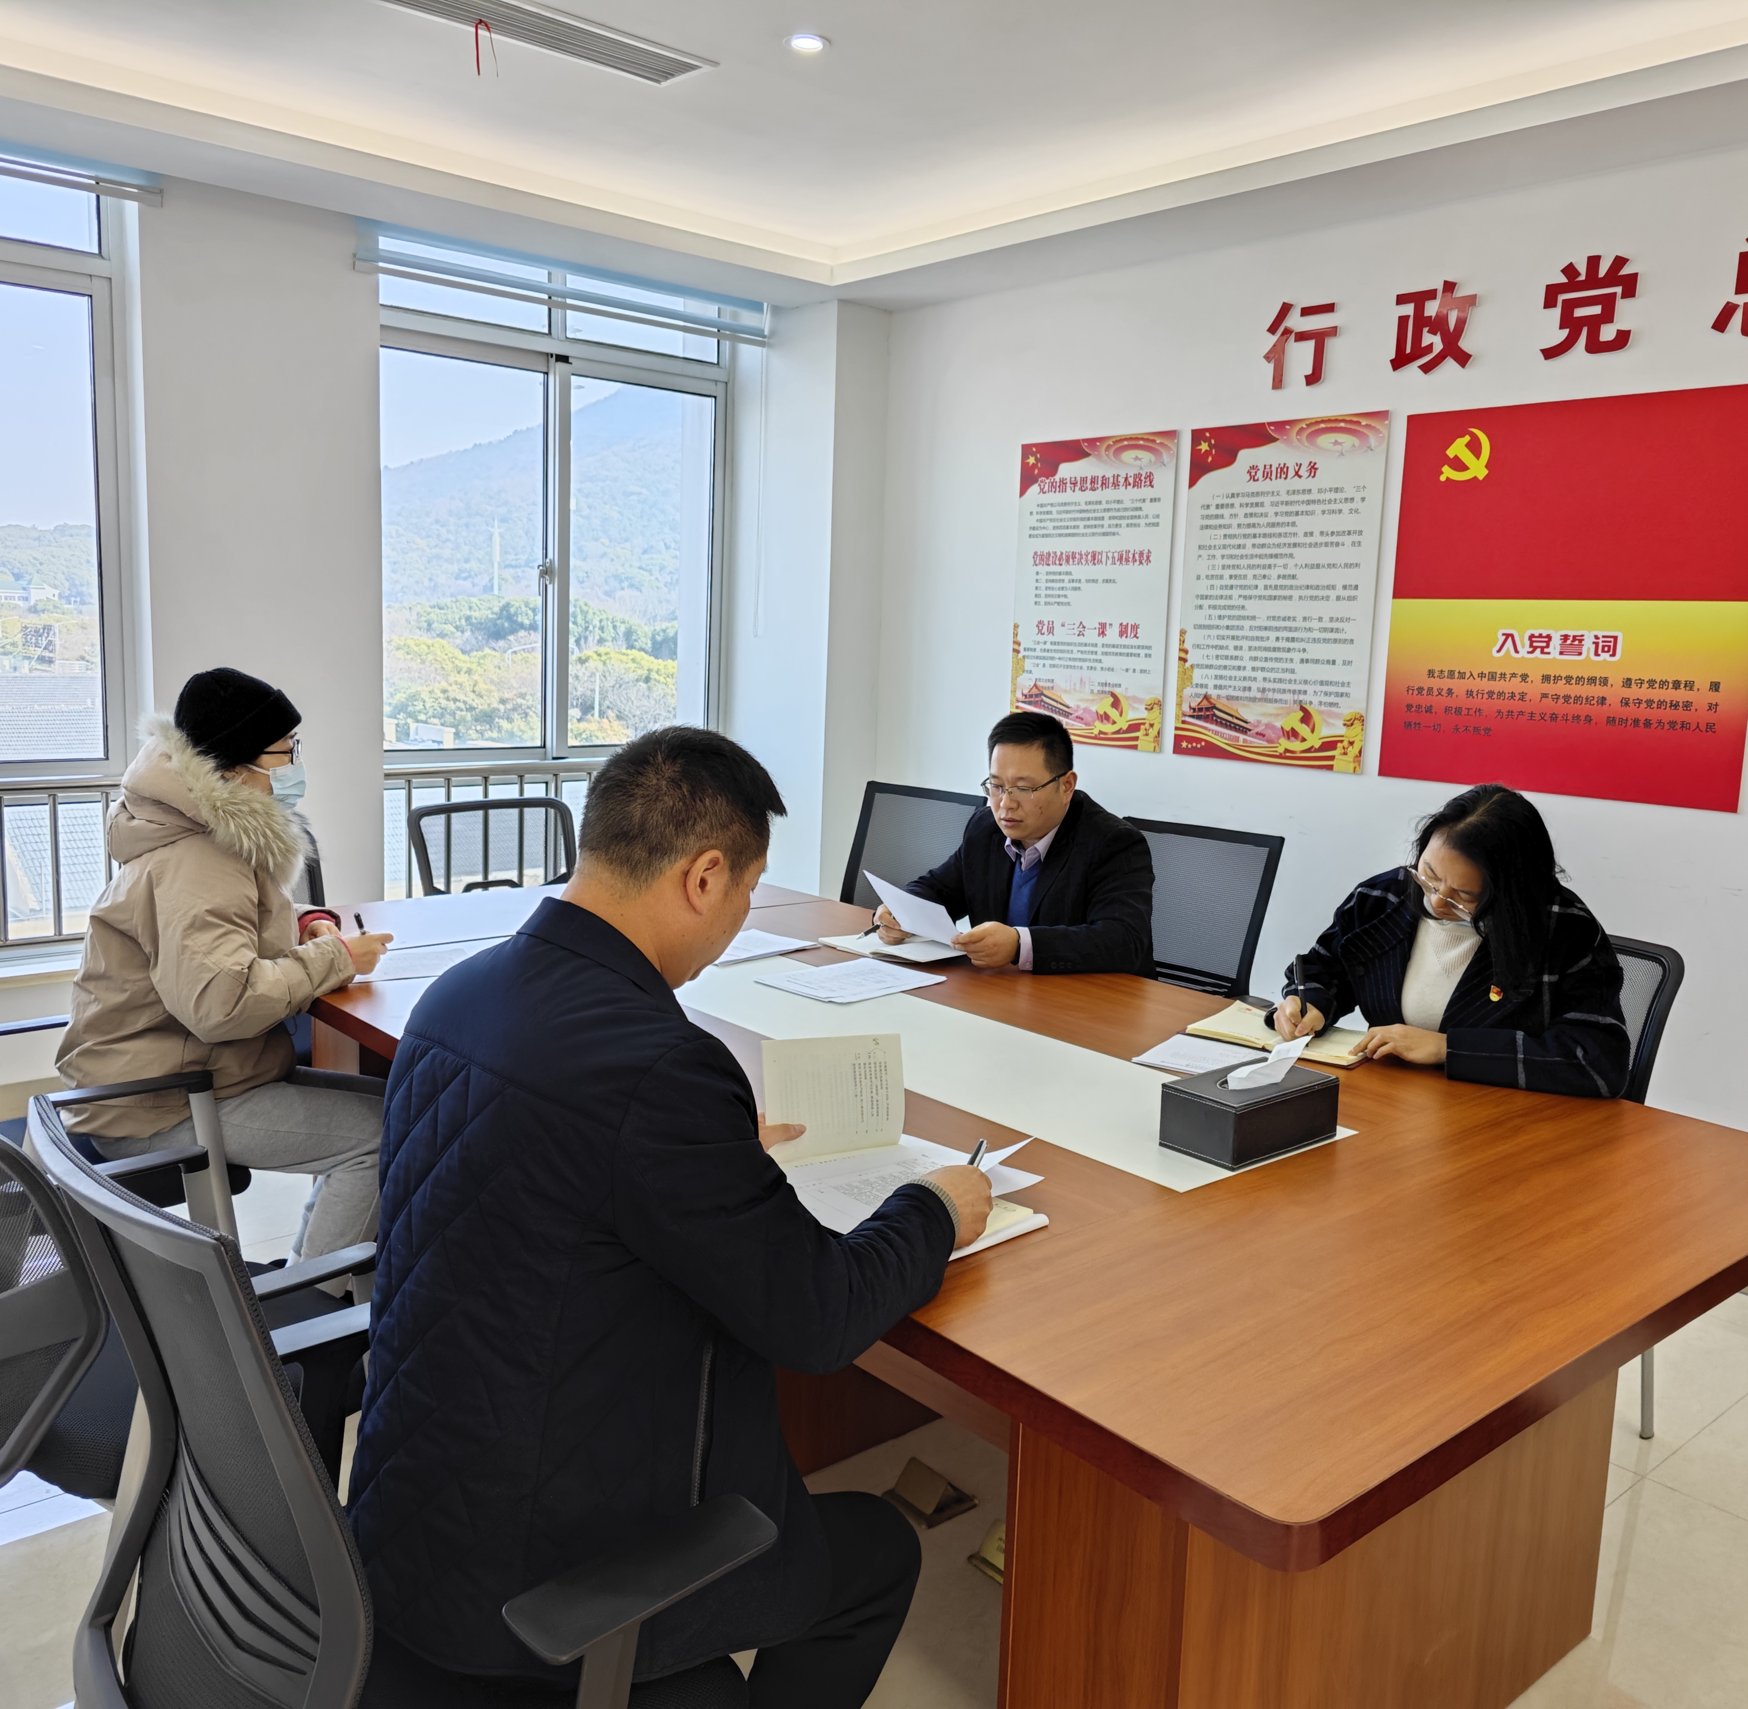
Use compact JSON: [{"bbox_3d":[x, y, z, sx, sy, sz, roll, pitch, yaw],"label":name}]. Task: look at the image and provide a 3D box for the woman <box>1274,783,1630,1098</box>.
[{"bbox_3d":[0.966,0.468,2.538,0.620,1.180,0.560,-5,10,-40],"label":"woman"}]

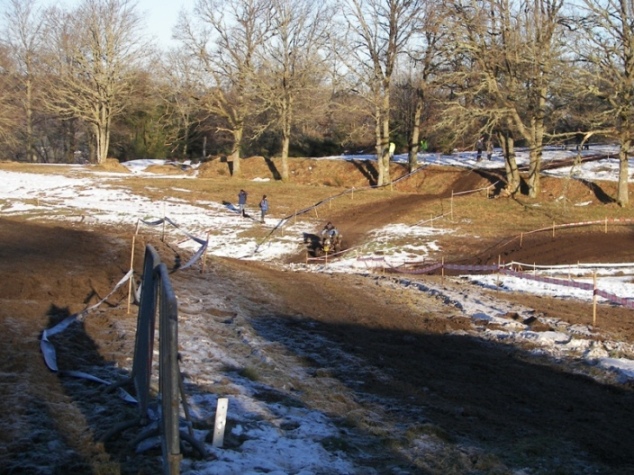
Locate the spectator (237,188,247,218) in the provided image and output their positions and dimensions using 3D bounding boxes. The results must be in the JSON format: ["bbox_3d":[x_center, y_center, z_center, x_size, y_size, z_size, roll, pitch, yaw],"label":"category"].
[{"bbox_3d":[-4.711,-2.160,113.000,0.580,1.730,0.420,0,2,-11],"label":"spectator"}]

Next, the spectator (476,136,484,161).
[{"bbox_3d":[12.211,-6.595,134.000,0.520,1.720,0.360,0,2,17],"label":"spectator"}]

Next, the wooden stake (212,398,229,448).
[{"bbox_3d":[-0.593,1.136,11.000,0.060,0.300,0.030,7,2,0],"label":"wooden stake"}]

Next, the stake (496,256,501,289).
[{"bbox_3d":[4.658,0.885,46.000,0.040,0.940,0.040,1,2,0],"label":"stake"}]

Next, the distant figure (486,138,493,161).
[{"bbox_3d":[12.898,-6.610,134.000,0.500,1.700,0.360,0,2,17],"label":"distant figure"}]

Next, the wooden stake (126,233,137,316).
[{"bbox_3d":[-2.320,0.470,22.500,0.035,0.970,0.035,4,2,0],"label":"wooden stake"}]

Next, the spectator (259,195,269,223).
[{"bbox_3d":[-3.325,-1.795,113.000,0.420,1.730,0.520,1,2,27],"label":"spectator"}]

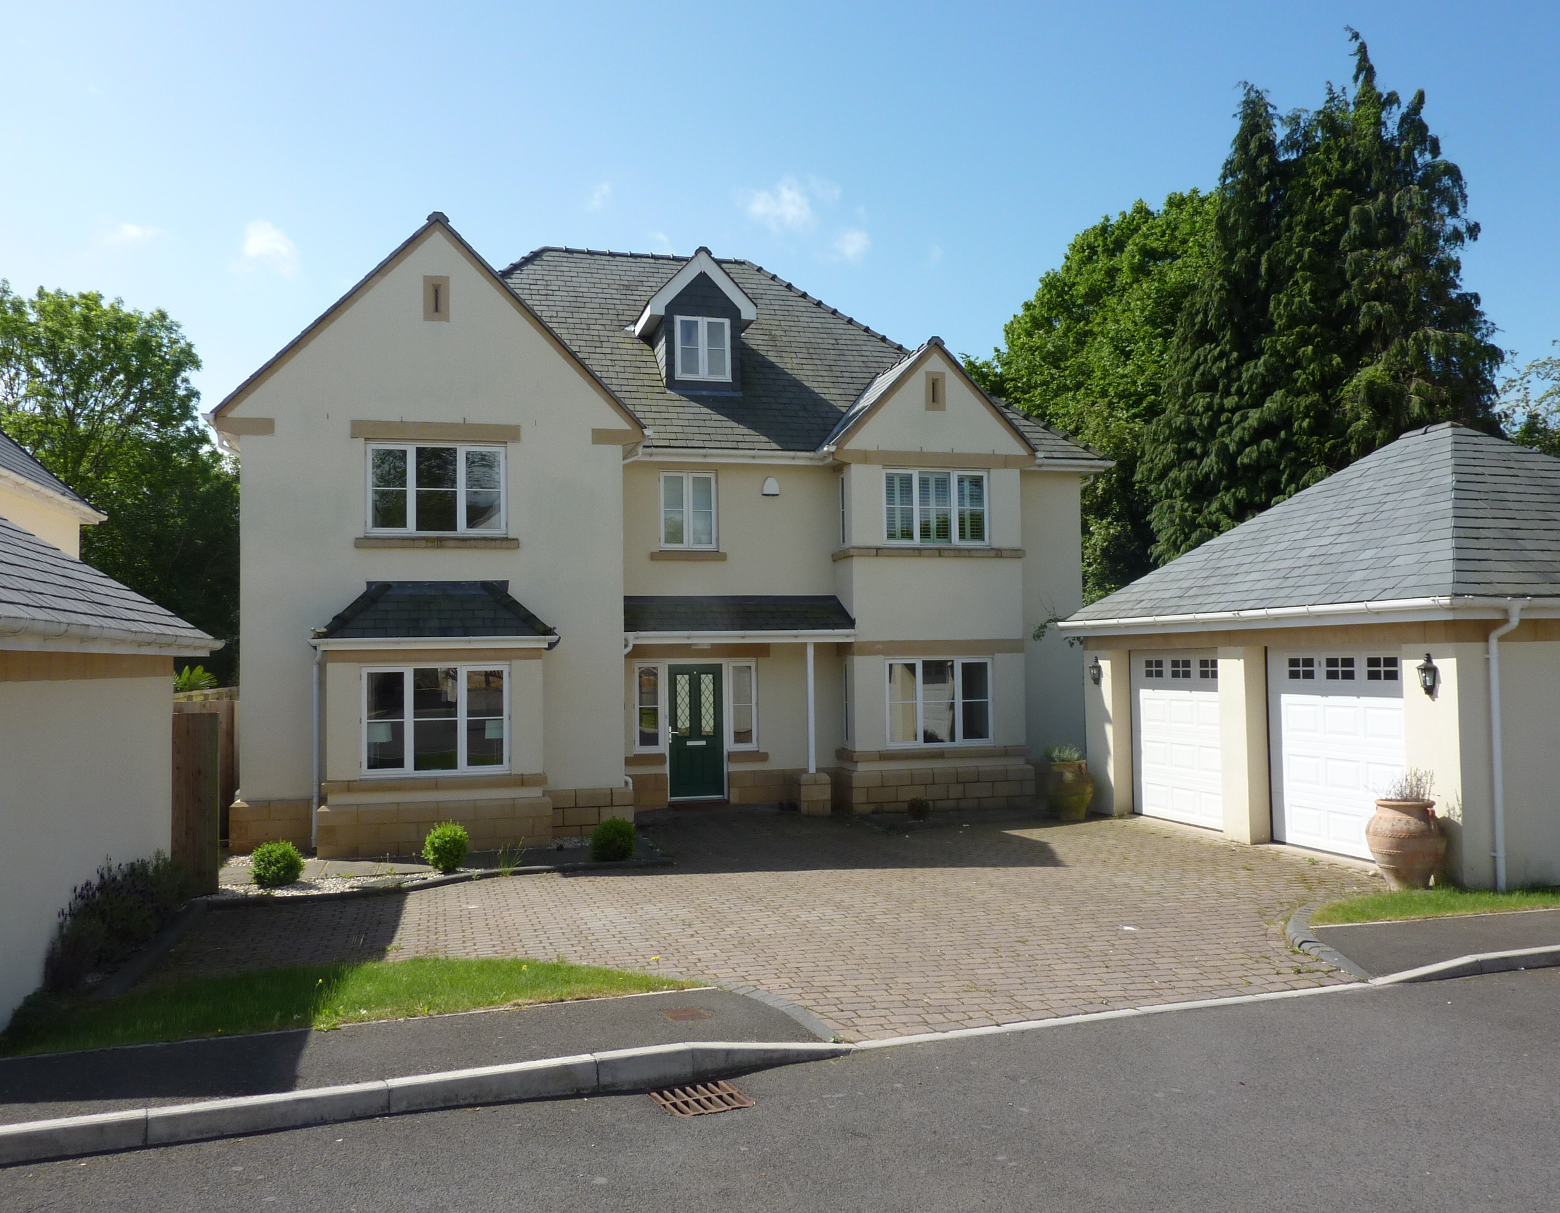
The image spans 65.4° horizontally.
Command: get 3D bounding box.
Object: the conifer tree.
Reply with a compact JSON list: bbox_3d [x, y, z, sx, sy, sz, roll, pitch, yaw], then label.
[{"bbox_3d":[12.652,-4.887,27.653,8.242,16.717,7.830,-2,-3,25],"label":"conifer tree"}]

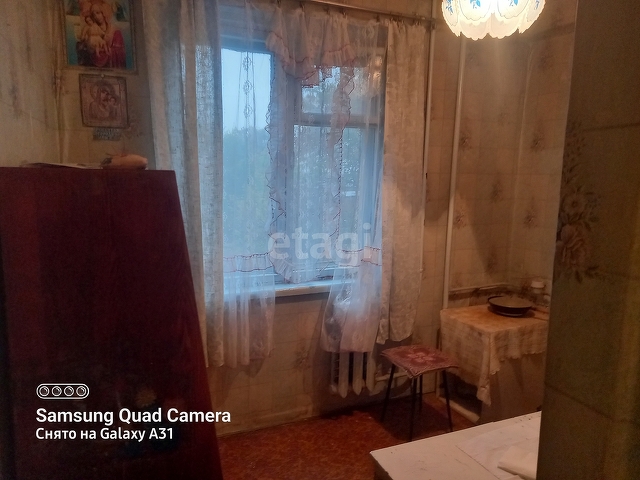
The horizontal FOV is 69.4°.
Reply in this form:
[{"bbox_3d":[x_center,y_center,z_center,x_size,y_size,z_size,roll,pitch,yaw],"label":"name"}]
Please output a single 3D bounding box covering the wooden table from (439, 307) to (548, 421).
[{"bbox_3d":[1.161,0.715,3.036,0.560,0.440,0.460,-3,9,-23],"label":"wooden table"}]

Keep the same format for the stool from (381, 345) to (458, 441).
[{"bbox_3d":[0.577,0.904,2.708,0.315,0.430,0.315,-3,9,-23],"label":"stool"}]

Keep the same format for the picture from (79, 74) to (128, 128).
[{"bbox_3d":[-0.995,-0.637,2.138,0.194,0.232,0.018,-3,9,-23],"label":"picture"}]

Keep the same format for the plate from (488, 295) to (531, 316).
[{"bbox_3d":[1.284,0.448,3.133,0.278,0.066,0.278,1,8,0],"label":"plate"}]

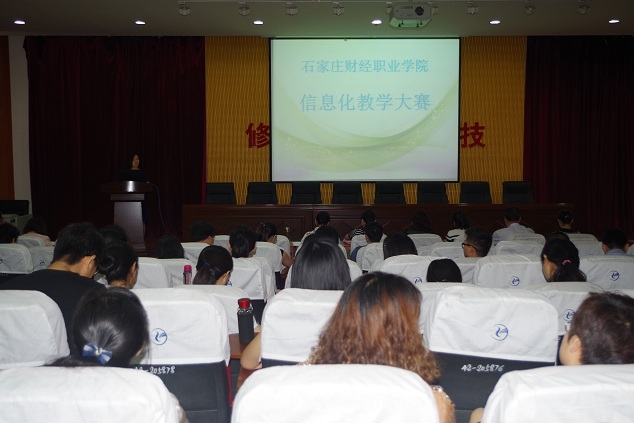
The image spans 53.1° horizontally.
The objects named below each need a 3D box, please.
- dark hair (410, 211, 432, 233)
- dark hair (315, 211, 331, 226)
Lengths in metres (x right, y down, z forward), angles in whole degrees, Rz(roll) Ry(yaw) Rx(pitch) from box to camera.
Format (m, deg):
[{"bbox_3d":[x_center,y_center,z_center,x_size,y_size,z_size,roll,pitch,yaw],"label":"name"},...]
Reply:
[{"bbox_3d":[1.228,0.129,7.450,0.250,0.270,0.250,-1,5,-12],"label":"dark hair"},{"bbox_3d":[0.072,0.101,7.598,0.165,0.190,0.190,0,5,0],"label":"dark hair"}]

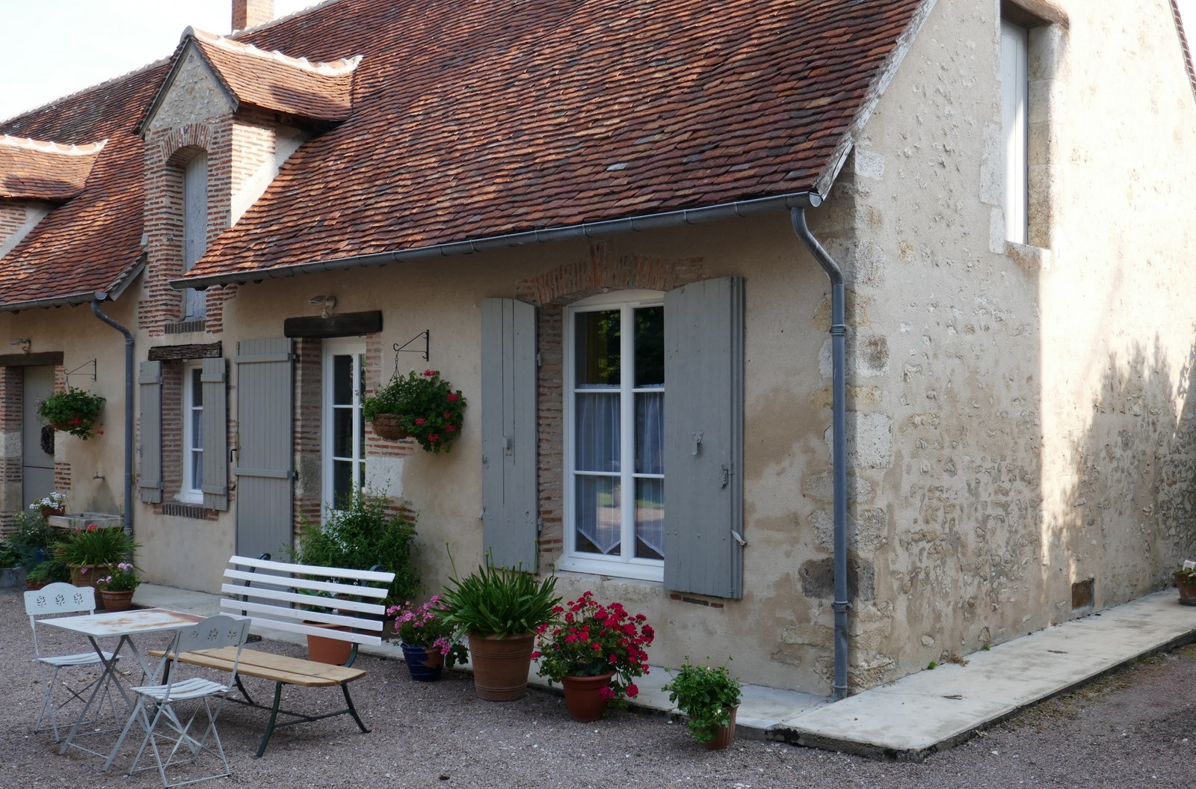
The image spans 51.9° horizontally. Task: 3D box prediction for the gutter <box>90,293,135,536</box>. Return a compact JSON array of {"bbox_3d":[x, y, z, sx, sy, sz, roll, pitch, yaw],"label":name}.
[{"bbox_3d":[-5.290,0.504,13.384,0.096,3.067,0.495,-1,-2,42],"label":"gutter"}]

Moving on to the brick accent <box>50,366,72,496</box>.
[{"bbox_3d":[-6.480,0.447,14.905,0.450,1.600,0.120,-1,-1,42],"label":"brick accent"}]

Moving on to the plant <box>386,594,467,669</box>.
[{"bbox_3d":[-1.198,1.663,8.638,0.560,0.510,0.500,-1,-1,42],"label":"plant"}]

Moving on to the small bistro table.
[{"bbox_3d":[-2.571,1.605,6.728,0.680,0.720,0.680,-1,-1,41],"label":"small bistro table"}]

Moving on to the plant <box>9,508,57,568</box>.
[{"bbox_3d":[-6.503,1.688,14.102,0.468,0.771,0.468,-1,-2,42],"label":"plant"}]

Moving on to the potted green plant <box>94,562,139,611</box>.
[{"bbox_3d":[-4.571,1.799,11.633,0.365,0.441,0.365,-1,-2,42],"label":"potted green plant"}]

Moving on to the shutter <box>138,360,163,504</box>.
[{"bbox_3d":[-4.876,0.402,13.390,0.460,1.540,0.060,-1,-1,42],"label":"shutter"}]

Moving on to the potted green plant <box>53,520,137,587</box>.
[{"bbox_3d":[-4.896,1.661,11.982,0.800,0.840,0.760,-1,-1,42],"label":"potted green plant"}]

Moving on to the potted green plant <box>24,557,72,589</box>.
[{"bbox_3d":[-5.683,1.879,12.715,0.470,0.400,0.440,-1,-1,42],"label":"potted green plant"}]

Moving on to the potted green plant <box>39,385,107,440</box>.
[{"bbox_3d":[-5.967,0.206,13.895,0.724,0.591,0.660,-1,-2,42],"label":"potted green plant"}]

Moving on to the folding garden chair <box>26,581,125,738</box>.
[{"bbox_3d":[-3.000,1.503,7.052,0.415,0.825,0.421,-1,-2,42],"label":"folding garden chair"}]

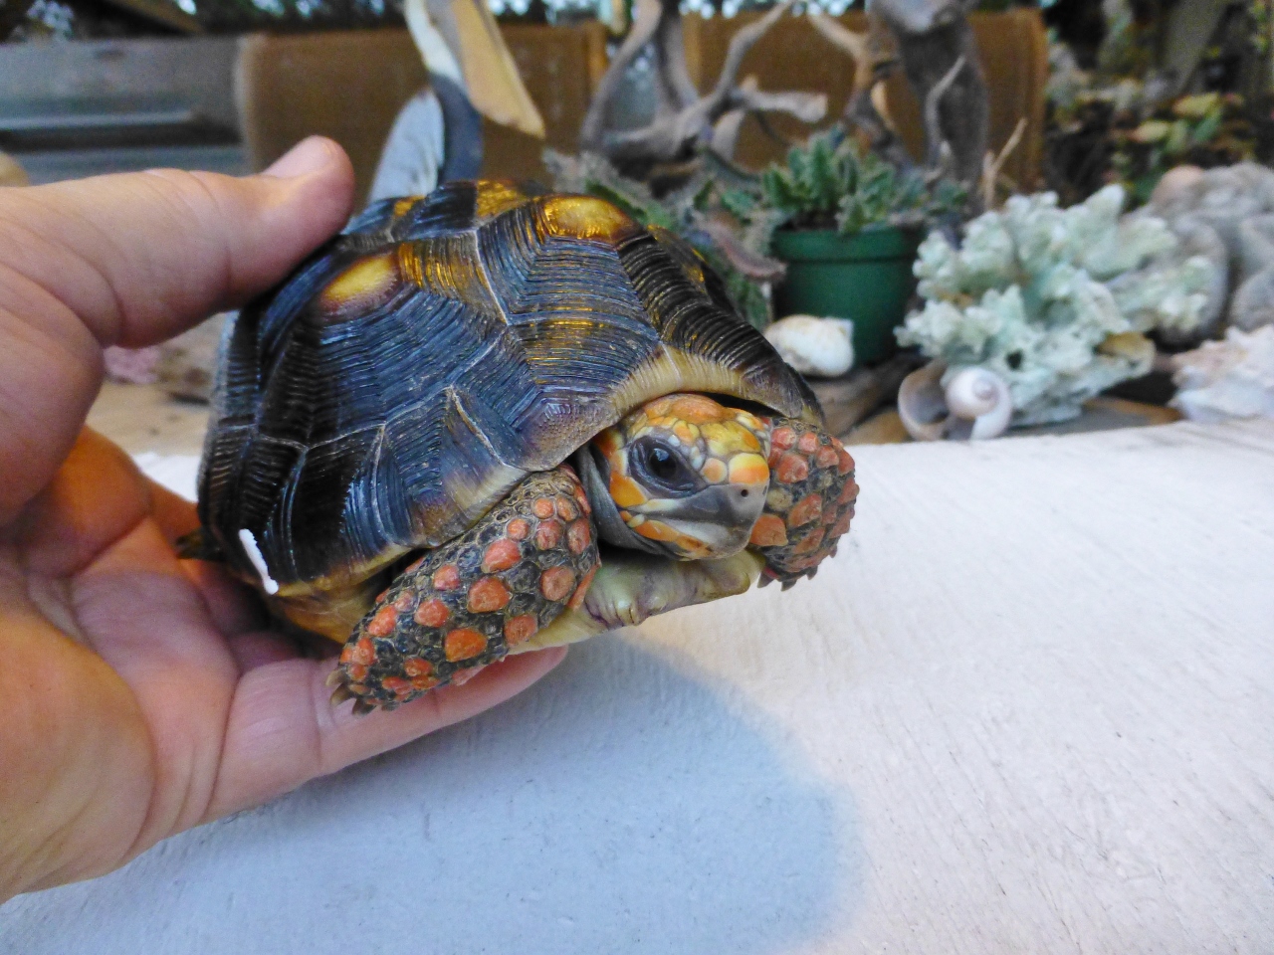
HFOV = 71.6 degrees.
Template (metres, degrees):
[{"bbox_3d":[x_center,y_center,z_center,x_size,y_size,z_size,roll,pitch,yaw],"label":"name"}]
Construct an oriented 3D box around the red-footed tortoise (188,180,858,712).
[{"bbox_3d":[-0.026,-0.017,0.183,0.113,0.082,0.140,-13,7,-33],"label":"red-footed tortoise"}]

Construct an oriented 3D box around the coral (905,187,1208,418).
[{"bbox_3d":[0.261,-0.107,0.550,0.183,0.137,0.130,8,19,24],"label":"coral"}]

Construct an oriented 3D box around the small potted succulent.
[{"bbox_3d":[0.141,-0.150,0.580,0.137,0.148,0.135,4,17,13],"label":"small potted succulent"}]

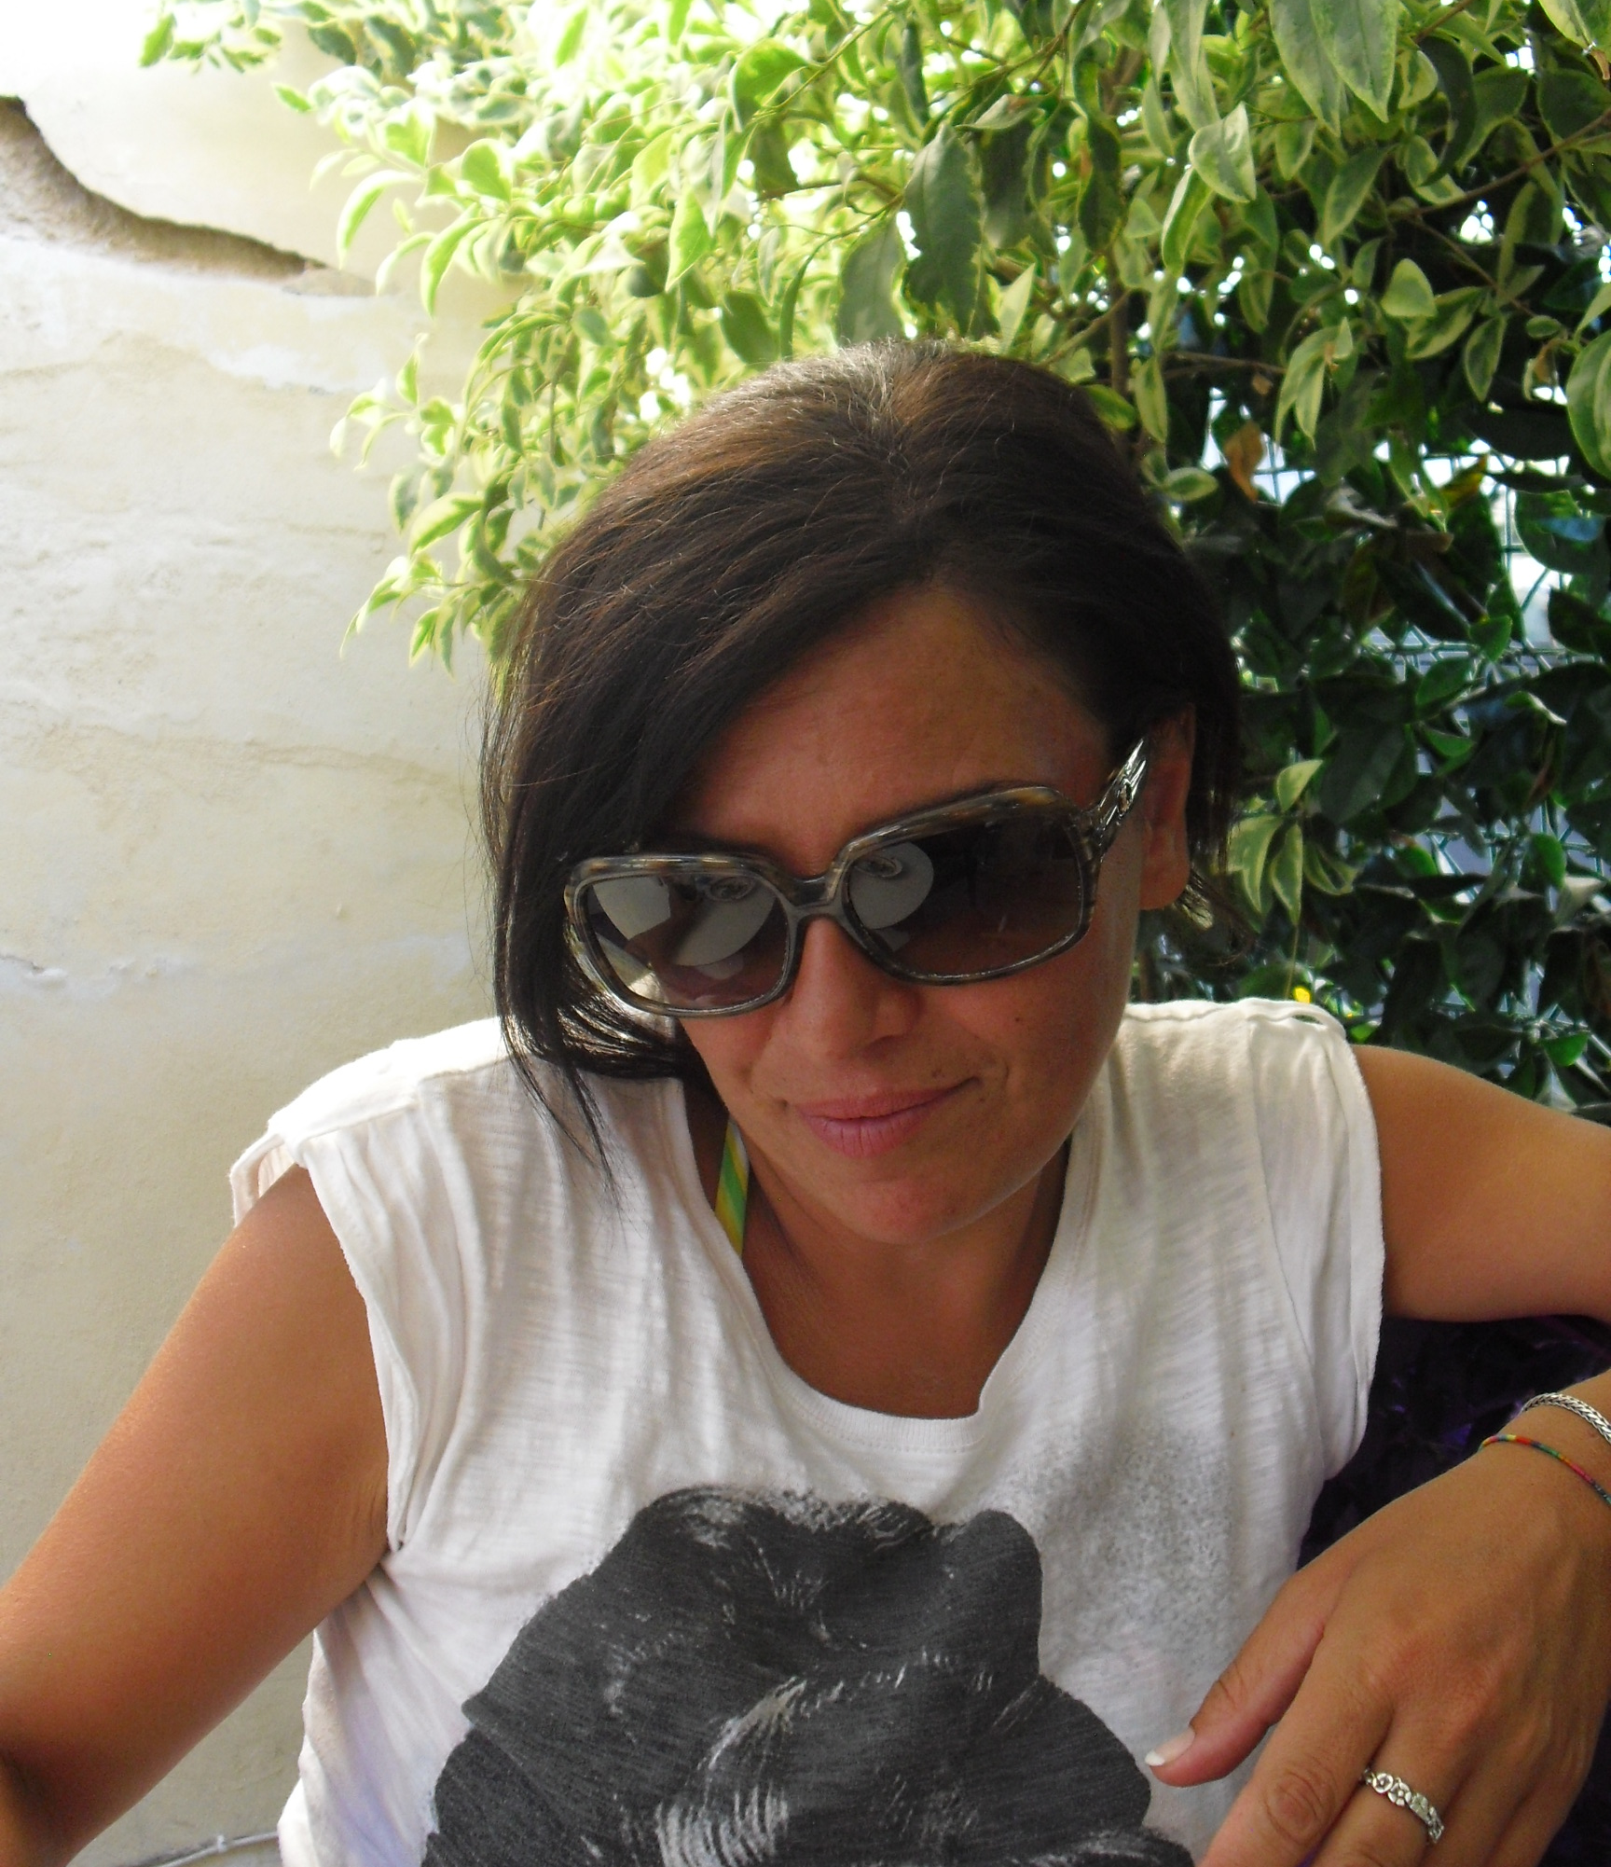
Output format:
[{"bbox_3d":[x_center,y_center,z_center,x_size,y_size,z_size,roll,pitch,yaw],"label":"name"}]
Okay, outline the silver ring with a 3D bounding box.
[{"bbox_3d":[0.137,0.200,0.513,0.020,0.004,0.020,31,-25,23],"label":"silver ring"}]

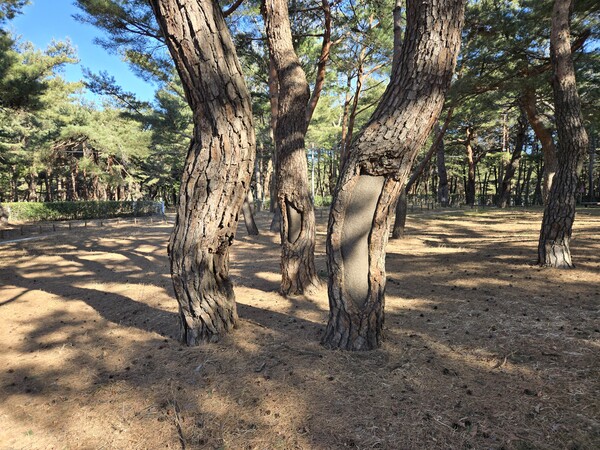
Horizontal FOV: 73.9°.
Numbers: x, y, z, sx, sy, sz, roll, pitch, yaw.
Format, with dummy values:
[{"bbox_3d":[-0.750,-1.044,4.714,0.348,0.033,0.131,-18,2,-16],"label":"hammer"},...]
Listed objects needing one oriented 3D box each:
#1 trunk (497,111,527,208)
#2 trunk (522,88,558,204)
[{"bbox_3d":[15.914,-4.929,30.000,1.990,7.370,1.200,3,6,28],"label":"trunk"},{"bbox_3d":[11.509,-3.383,19.000,1.550,6.240,1.000,3,6,31],"label":"trunk"}]

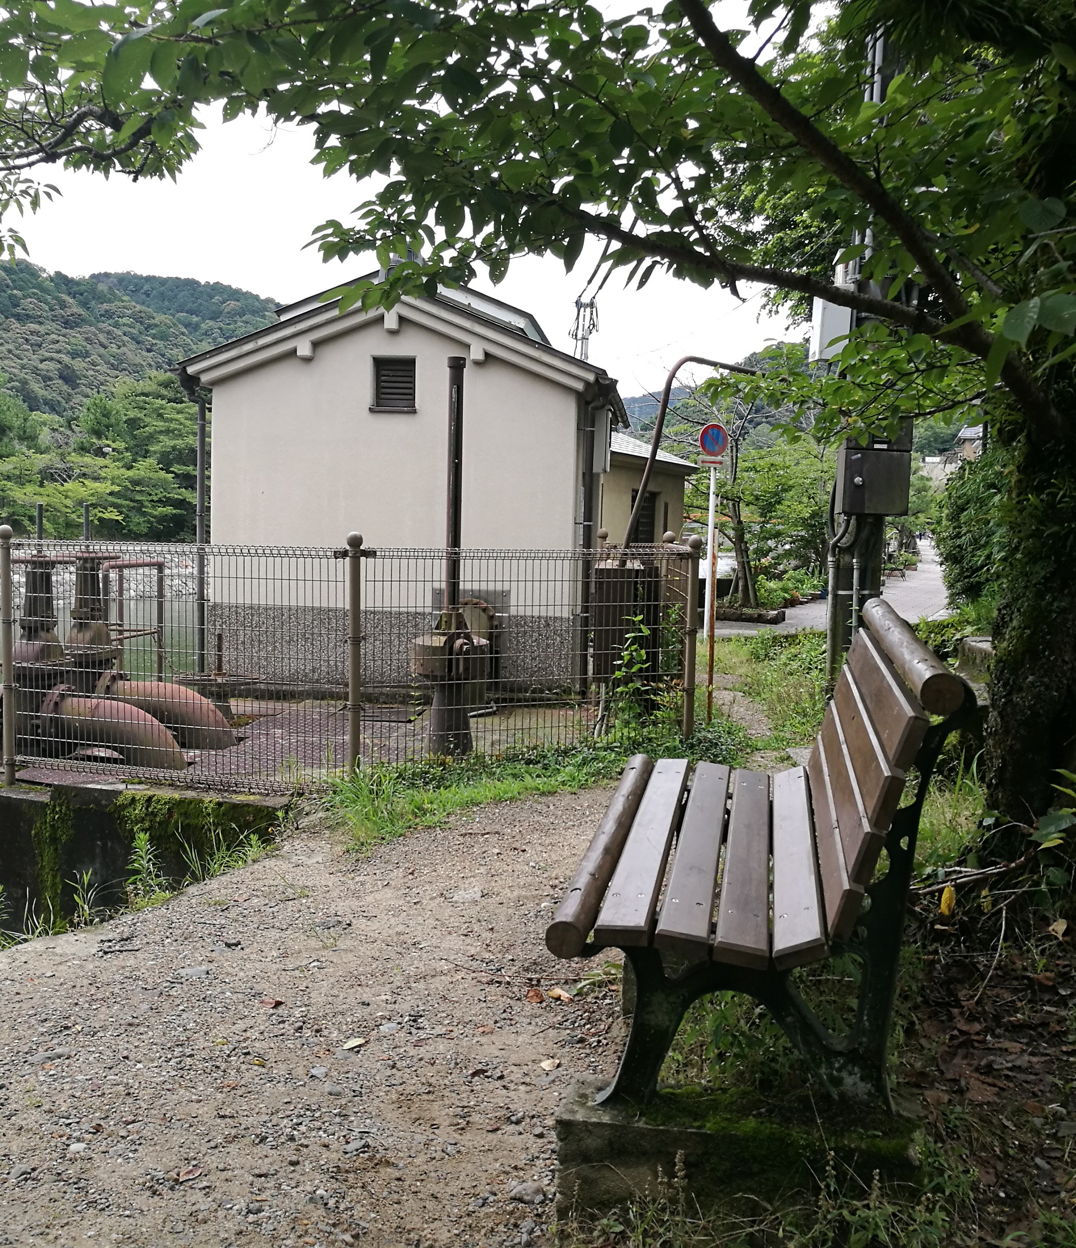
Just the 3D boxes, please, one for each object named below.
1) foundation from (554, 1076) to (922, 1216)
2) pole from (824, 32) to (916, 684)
[{"bbox_3d":[0.386,1.045,2.537,0.681,0.194,0.225,2,6,10],"label":"foundation"},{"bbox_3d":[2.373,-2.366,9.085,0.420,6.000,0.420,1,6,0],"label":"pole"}]

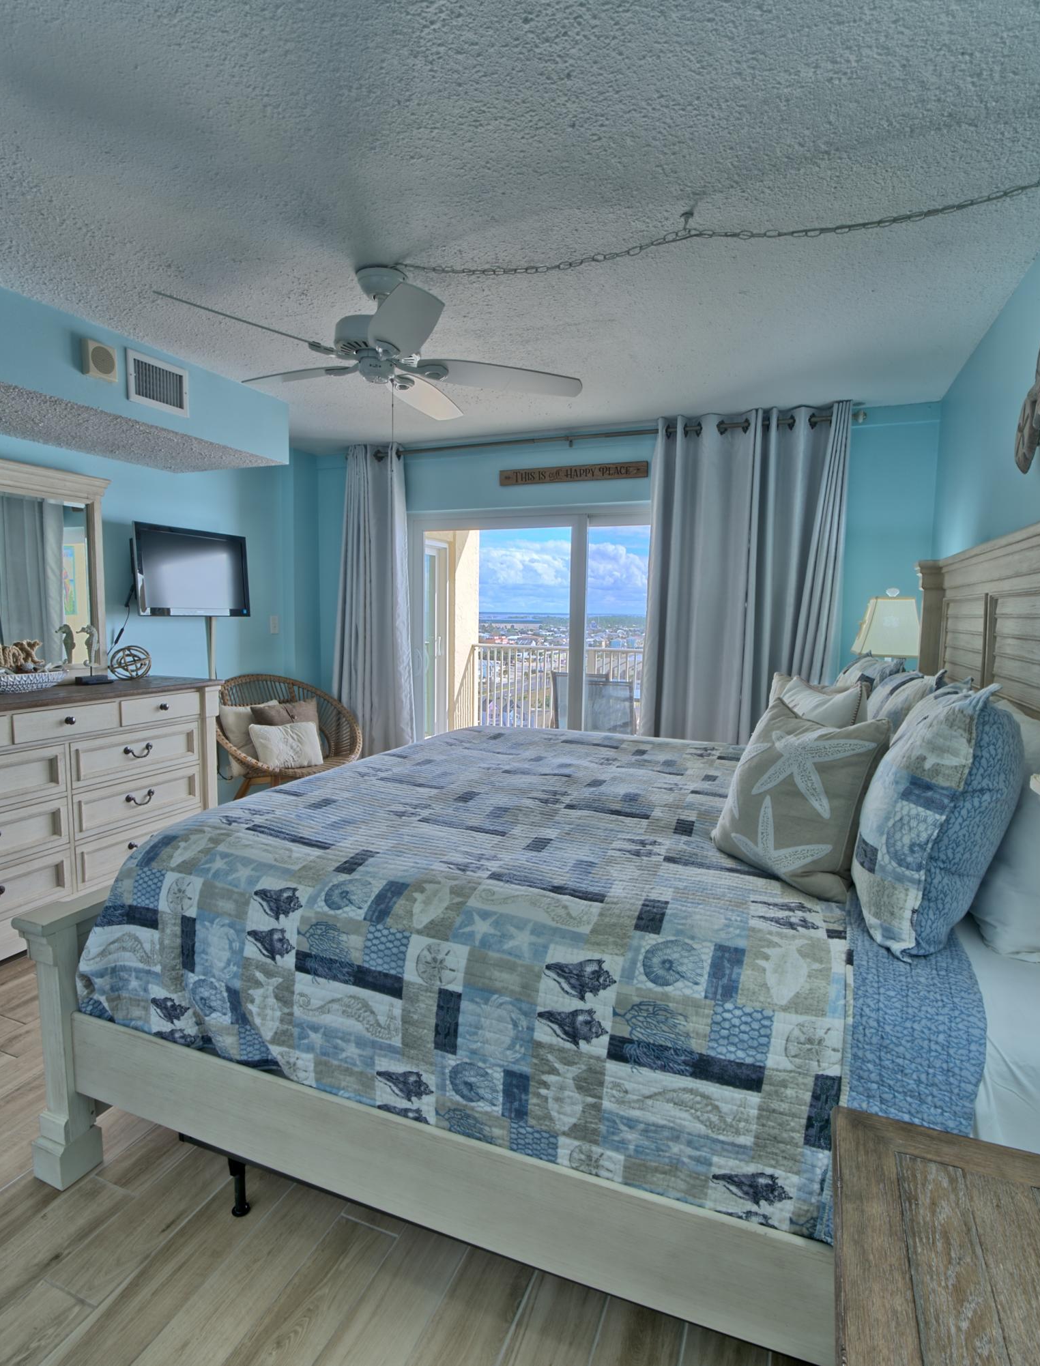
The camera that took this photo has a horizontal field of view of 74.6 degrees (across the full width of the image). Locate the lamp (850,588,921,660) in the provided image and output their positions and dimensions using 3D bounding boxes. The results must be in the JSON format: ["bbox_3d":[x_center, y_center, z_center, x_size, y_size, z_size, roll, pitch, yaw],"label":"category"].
[{"bbox_3d":[1.684,-0.051,3.130,0.272,0.755,0.373,3,6,22],"label":"lamp"}]

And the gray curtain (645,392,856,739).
[{"bbox_3d":[1.232,-0.261,3.863,1.050,2.480,0.160,3,6,22],"label":"gray curtain"}]

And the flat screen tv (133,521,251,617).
[{"bbox_3d":[-1.861,-0.625,3.886,0.080,0.475,0.765,3,6,22],"label":"flat screen tv"}]

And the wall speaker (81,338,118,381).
[{"bbox_3d":[-1.609,-1.234,2.621,0.045,0.126,0.121,3,6,22],"label":"wall speaker"}]

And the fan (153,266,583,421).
[{"bbox_3d":[-0.452,-1.138,2.192,1.289,0.342,1.289,3,6,22],"label":"fan"}]

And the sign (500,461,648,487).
[{"bbox_3d":[0.314,-1.275,4.173,0.955,0.103,0.025,3,6,22],"label":"sign"}]

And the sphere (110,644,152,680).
[{"bbox_3d":[-1.982,-0.110,3.480,0.180,0.180,0.180,3,6,22],"label":"sphere"}]

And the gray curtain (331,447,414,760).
[{"bbox_3d":[-0.974,-0.310,4.514,0.624,2.407,0.151,3,6,22],"label":"gray curtain"}]

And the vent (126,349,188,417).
[{"bbox_3d":[-1.566,-1.301,2.979,0.025,0.203,0.306,3,6,22],"label":"vent"}]

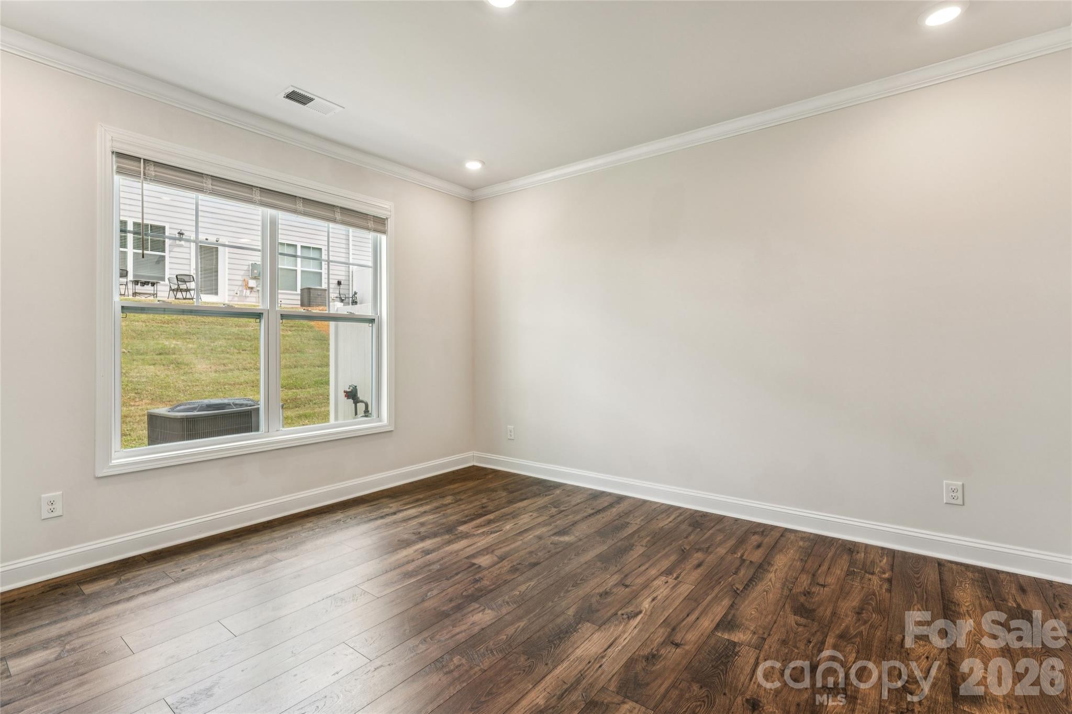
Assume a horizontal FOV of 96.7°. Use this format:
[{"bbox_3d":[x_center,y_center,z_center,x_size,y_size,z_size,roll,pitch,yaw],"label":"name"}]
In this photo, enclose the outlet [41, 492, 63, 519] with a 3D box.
[{"bbox_3d":[-2.466,0.761,2.430,0.010,0.124,0.079,0,1,38],"label":"outlet"}]

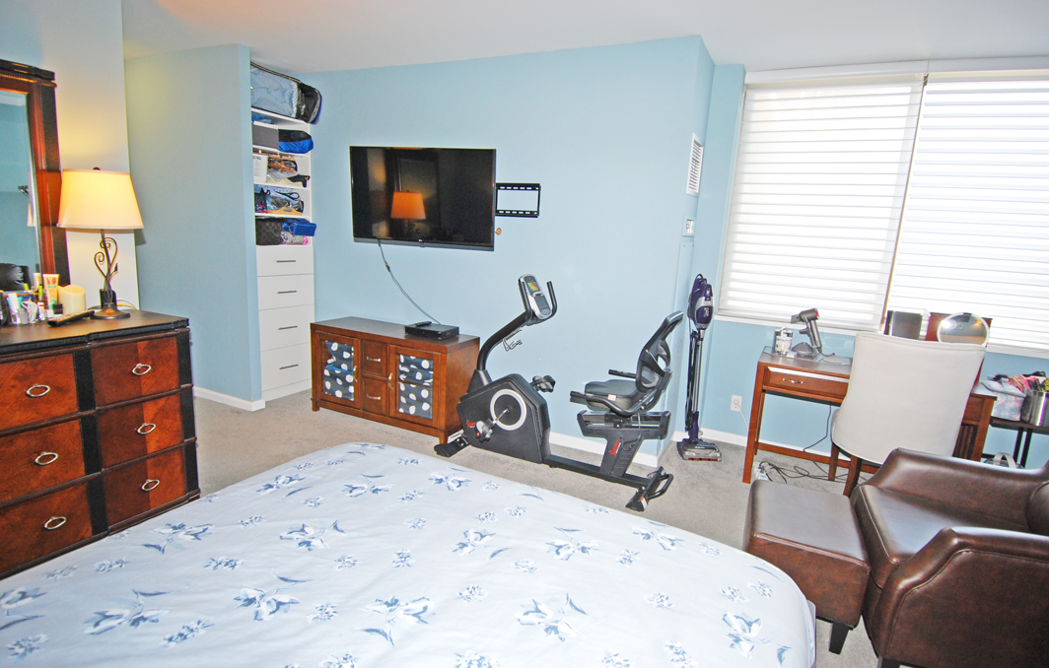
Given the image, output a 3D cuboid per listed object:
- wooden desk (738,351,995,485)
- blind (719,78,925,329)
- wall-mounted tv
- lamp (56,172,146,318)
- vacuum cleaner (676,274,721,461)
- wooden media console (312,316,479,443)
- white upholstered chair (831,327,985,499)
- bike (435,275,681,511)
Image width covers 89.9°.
[{"bbox_3d":[1.925,0.559,3.105,1.075,0.745,0.526,8,12,24],"label":"wooden desk"},{"bbox_3d":[1.833,-0.811,3.352,0.953,1.503,0.070,8,12,24],"label":"blind"},{"bbox_3d":[-0.716,-0.954,3.688,1.142,0.666,0.065,7,16,19],"label":"wall-mounted tv"},{"bbox_3d":[-1.909,-0.411,2.384,0.305,0.656,0.305,8,12,24],"label":"lamp"},{"bbox_3d":[1.193,0.223,3.439,0.260,1.199,0.280,3,11,-2],"label":"vacuum cleaner"},{"bbox_3d":[-0.948,0.299,3.819,1.161,0.665,0.429,8,12,24],"label":"wooden media console"},{"bbox_3d":[2.002,0.487,2.844,0.565,0.992,0.610,7,11,20],"label":"white upholstered chair"},{"bbox_3d":[0.184,0.253,3.085,1.427,1.155,0.580,8,12,24],"label":"bike"}]

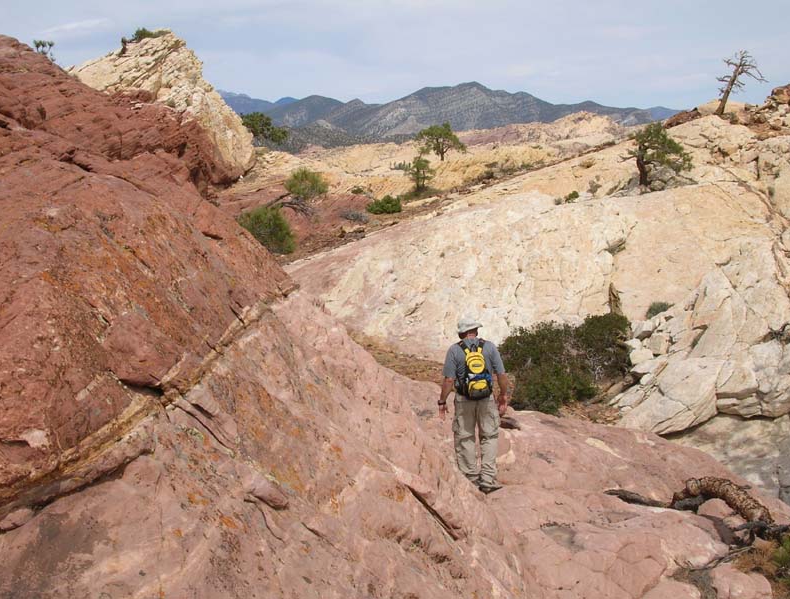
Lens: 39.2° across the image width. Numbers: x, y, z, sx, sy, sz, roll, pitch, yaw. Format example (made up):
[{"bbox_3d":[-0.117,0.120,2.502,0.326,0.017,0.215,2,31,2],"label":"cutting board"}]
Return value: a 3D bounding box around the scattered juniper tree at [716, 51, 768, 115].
[{"bbox_3d":[19.378,-12.080,62.000,2.908,3.611,2.181,0,7,0],"label":"scattered juniper tree"}]

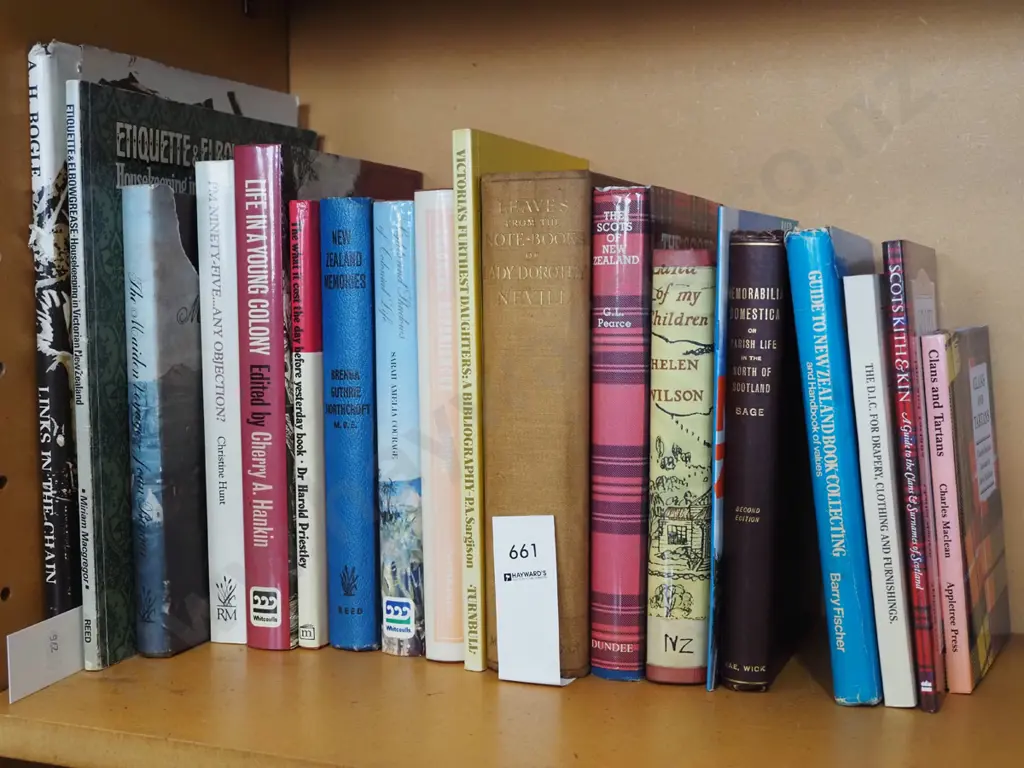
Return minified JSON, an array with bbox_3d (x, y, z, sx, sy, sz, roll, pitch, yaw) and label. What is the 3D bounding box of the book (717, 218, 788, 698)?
[{"bbox_3d":[0.133,0.031,0.615,0.024,0.204,0.137,2,5,22],"label":"book"}]

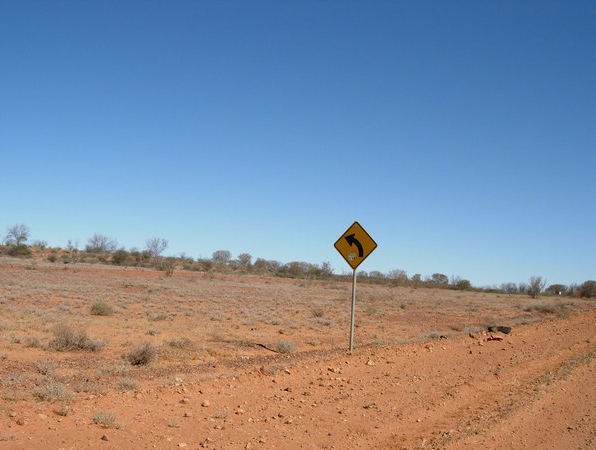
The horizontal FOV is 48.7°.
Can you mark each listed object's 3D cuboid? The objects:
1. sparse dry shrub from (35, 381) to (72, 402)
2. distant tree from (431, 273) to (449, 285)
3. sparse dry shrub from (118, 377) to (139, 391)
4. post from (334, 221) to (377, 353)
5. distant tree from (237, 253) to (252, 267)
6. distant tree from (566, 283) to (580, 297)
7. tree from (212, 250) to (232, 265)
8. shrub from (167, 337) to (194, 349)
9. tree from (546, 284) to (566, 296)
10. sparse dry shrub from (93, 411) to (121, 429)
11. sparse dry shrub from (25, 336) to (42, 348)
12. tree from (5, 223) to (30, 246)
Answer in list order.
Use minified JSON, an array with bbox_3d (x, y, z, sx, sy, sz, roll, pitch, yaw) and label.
[{"bbox_3d":[-2.728,1.858,7.350,0.411,0.228,0.378,4,-5,-19],"label":"sparse dry shrub"},{"bbox_3d":[30.074,11.371,140.000,3.711,2.550,3.414,2,-5,12],"label":"distant tree"},{"bbox_3d":[-2.244,2.094,8.738,0.265,0.147,0.223,4,-4,-14],"label":"sparse dry shrub"},{"bbox_3d":[1.183,1.301,13.820,1.030,2.750,0.080,0,-5,32],"label":"post"},{"bbox_3d":[-10.559,6.809,130.000,3.158,2.763,3.000,3,-4,0],"label":"distant tree"},{"bbox_3d":[38.479,9.009,92.000,1.955,1.955,1.858,3,-4,0],"label":"distant tree"},{"bbox_3d":[-14.901,6.414,130.000,3.947,2.763,3.750,3,-4,0],"label":"tree"},{"bbox_3d":[-2.337,2.337,13.100,0.540,0.222,0.497,3,-5,-10],"label":"shrub"},{"bbox_3d":[56.904,14.419,145.000,4.271,2.642,3.929,1,-5,21],"label":"tree"},{"bbox_3d":[-1.950,1.972,6.721,0.285,0.137,0.239,4,-4,-16],"label":"sparse dry shrub"},{"bbox_3d":[-4.971,2.204,12.396,0.338,0.184,0.285,4,-4,-22],"label":"sparse dry shrub"},{"bbox_3d":[-42.584,1.442,100.000,3.829,3.644,3.522,5,-5,-23],"label":"tree"}]

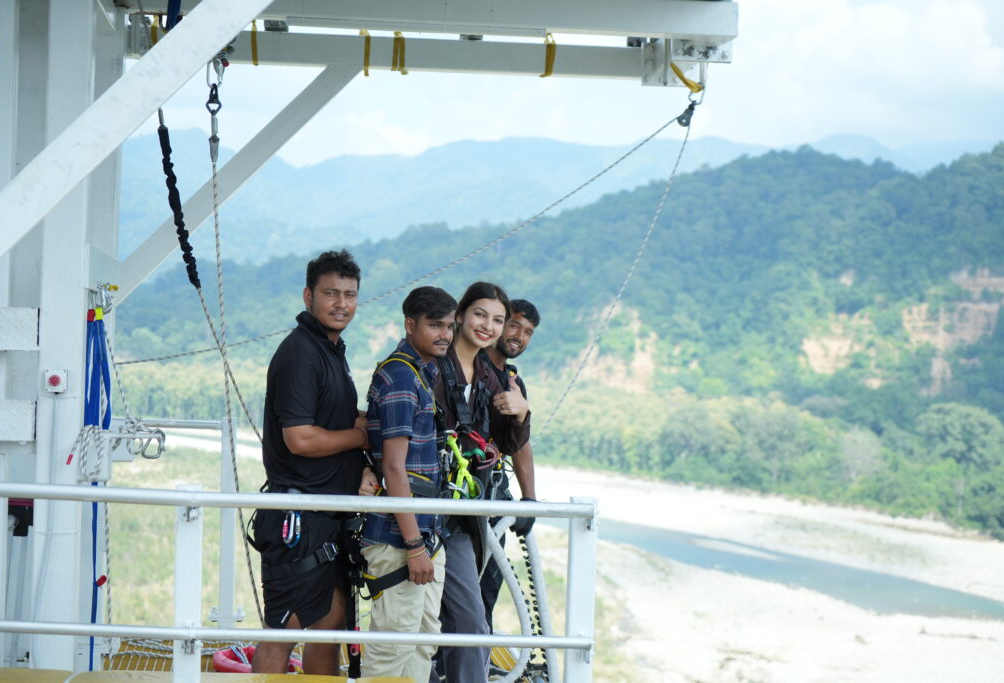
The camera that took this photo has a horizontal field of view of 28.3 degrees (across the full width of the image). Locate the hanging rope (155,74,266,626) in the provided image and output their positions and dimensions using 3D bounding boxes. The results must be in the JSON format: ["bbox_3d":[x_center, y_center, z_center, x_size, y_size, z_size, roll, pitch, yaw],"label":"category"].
[{"bbox_3d":[-1.131,0.012,7.700,0.420,2.150,0.300,2,1,-2],"label":"hanging rope"}]

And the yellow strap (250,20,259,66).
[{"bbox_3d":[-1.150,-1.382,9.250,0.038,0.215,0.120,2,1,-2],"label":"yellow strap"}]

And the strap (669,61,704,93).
[{"bbox_3d":[0.843,-1.211,9.100,0.165,0.147,0.070,2,1,-2],"label":"strap"}]

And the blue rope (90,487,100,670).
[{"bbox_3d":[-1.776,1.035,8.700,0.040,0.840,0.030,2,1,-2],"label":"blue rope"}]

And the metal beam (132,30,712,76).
[{"bbox_3d":[-0.372,-1.349,9.330,2.720,0.145,0.145,2,1,-2],"label":"metal beam"}]

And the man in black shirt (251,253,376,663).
[{"bbox_3d":[-0.581,0.588,6.100,0.380,1.740,0.520,2,1,18],"label":"man in black shirt"}]

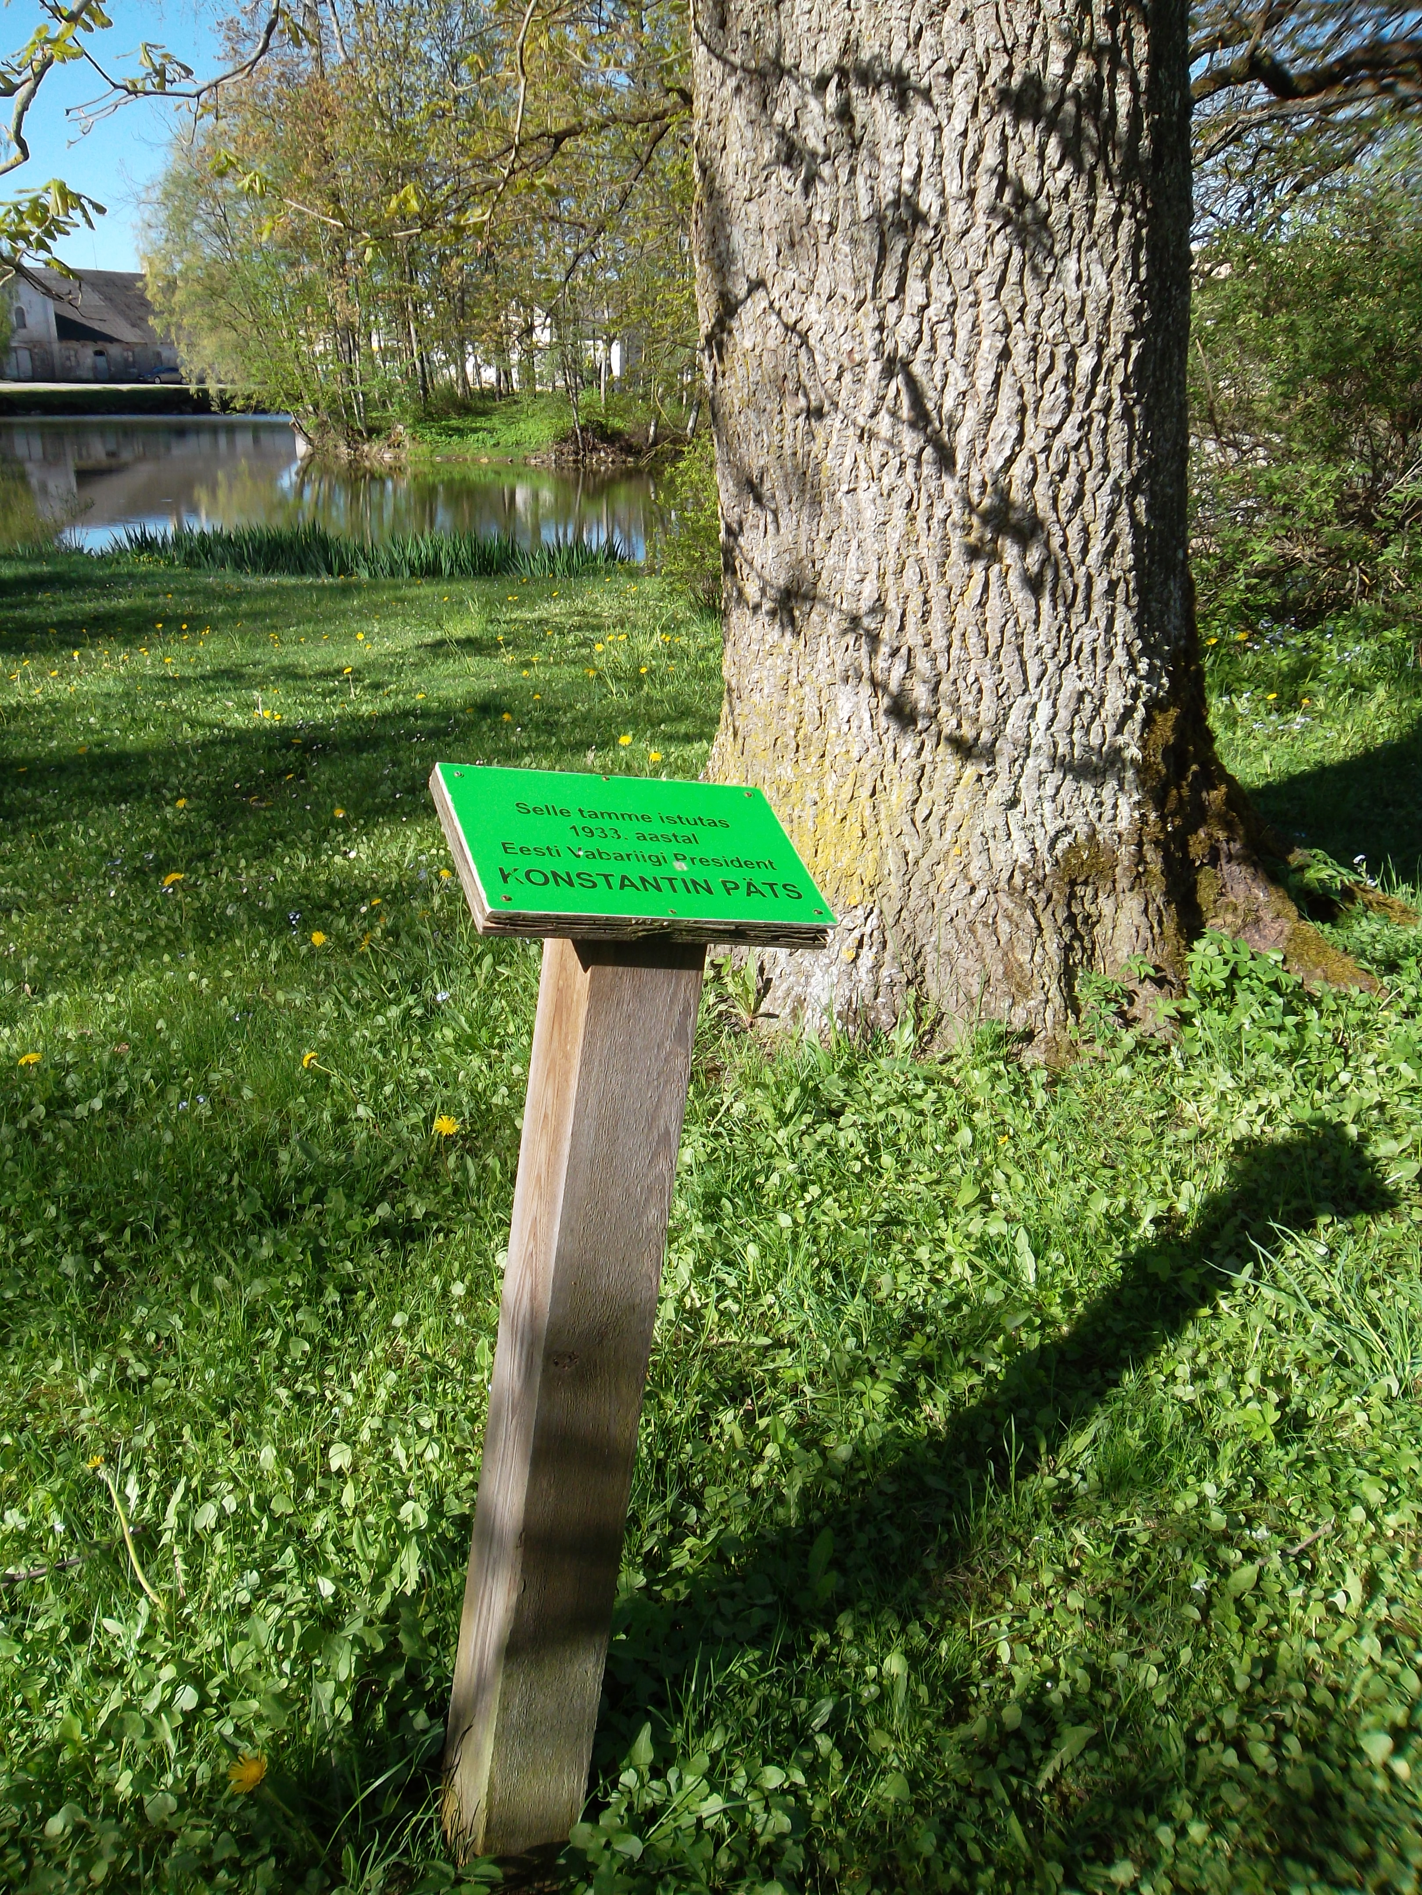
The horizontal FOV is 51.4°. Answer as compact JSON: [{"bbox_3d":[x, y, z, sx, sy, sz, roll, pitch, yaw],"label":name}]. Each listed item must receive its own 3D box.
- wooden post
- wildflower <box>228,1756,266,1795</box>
[{"bbox_3d":[-0.132,0.390,1.367,0.102,0.936,0.117,2,14,-27],"label":"wooden post"},{"bbox_3d":[-0.429,0.767,1.371,0.035,0.019,0.035,-24,29,0],"label":"wildflower"}]

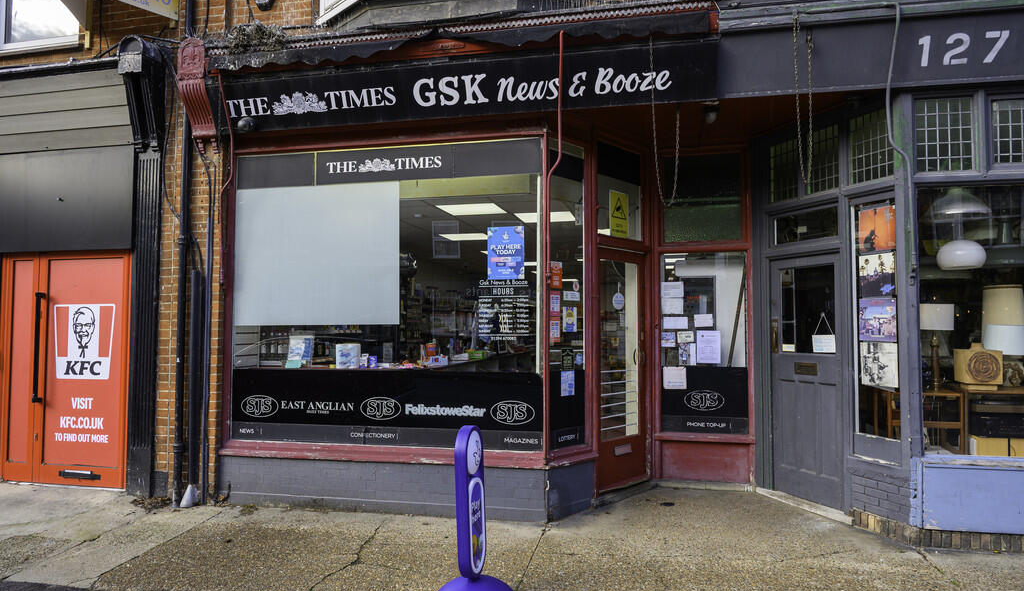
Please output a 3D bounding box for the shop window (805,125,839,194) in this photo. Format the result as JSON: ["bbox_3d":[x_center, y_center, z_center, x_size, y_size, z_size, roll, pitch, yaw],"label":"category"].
[{"bbox_3d":[2.499,-1.094,5.498,0.060,0.513,0.325,1,-3,-22],"label":"shop window"}]

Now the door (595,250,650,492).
[{"bbox_3d":[0.964,0.631,5.899,0.070,2.004,0.760,-2,-3,43],"label":"door"}]

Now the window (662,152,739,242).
[{"bbox_3d":[1.721,-0.881,6.192,0.684,0.795,0.060,0,-3,9],"label":"window"}]

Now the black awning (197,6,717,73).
[{"bbox_3d":[-0.556,-1.931,5.327,4.072,0.187,0.160,-1,-3,12],"label":"black awning"}]

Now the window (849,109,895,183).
[{"bbox_3d":[2.670,-1.111,5.070,0.060,0.497,0.388,1,-3,-22],"label":"window"}]

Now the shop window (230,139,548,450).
[{"bbox_3d":[-1.035,-0.002,5.441,2.643,2.389,0.080,0,-3,12],"label":"shop window"}]

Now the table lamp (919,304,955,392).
[{"bbox_3d":[3.231,0.389,5.200,0.255,0.660,0.255,0,-3,10],"label":"table lamp"}]

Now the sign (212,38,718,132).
[{"bbox_3d":[-0.496,-1.617,5.392,4.086,0.429,0.080,-1,-3,12],"label":"sign"}]

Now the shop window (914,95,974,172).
[{"bbox_3d":[2.935,-1.091,4.633,0.370,0.511,0.060,0,-3,10],"label":"shop window"}]

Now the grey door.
[{"bbox_3d":[2.426,0.685,5.649,0.060,2.004,0.748,1,-3,-22],"label":"grey door"}]

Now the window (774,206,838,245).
[{"bbox_3d":[2.426,-0.570,5.655,0.060,0.235,0.688,1,-3,-22],"label":"window"}]

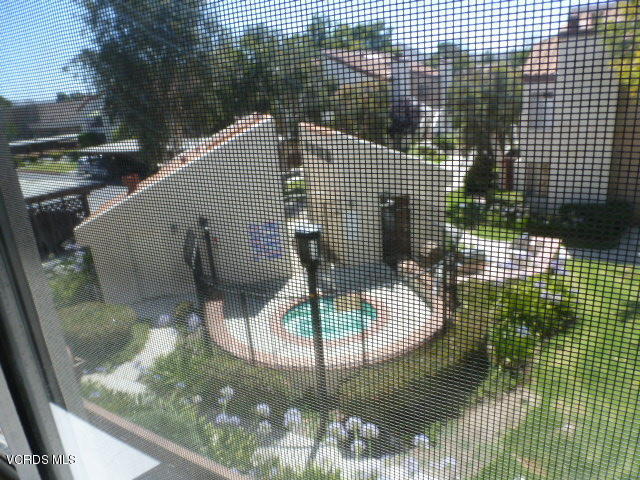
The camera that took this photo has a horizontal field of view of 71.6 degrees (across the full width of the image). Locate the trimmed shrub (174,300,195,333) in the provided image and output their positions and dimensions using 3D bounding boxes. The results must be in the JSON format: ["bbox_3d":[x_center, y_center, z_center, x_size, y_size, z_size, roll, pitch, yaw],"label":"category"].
[{"bbox_3d":[-3.220,1.800,10.550,0.480,0.720,0.480,-11,18,-18],"label":"trimmed shrub"}]

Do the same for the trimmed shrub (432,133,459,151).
[{"bbox_3d":[10.591,-8.247,37.149,2.250,1.380,2.100,0,18,16],"label":"trimmed shrub"}]

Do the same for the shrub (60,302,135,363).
[{"bbox_3d":[-5.080,2.050,10.150,1.700,0.880,1.750,-15,20,-28],"label":"shrub"}]

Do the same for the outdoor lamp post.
[{"bbox_3d":[-0.050,1.375,7.200,0.400,3.410,0.400,-6,17,-1],"label":"outdoor lamp post"}]

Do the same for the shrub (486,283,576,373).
[{"bbox_3d":[4.130,1.560,8.720,1.600,1.250,1.700,4,19,26],"label":"shrub"}]

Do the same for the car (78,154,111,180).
[{"bbox_3d":[-18.360,-5.951,36.173,1.850,1.600,4.600,-15,20,-29],"label":"car"}]

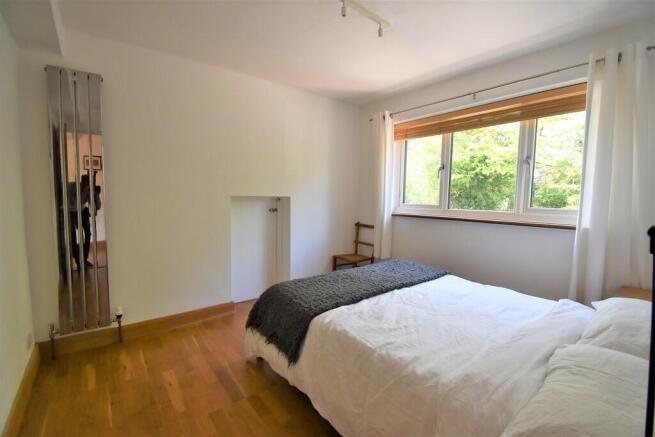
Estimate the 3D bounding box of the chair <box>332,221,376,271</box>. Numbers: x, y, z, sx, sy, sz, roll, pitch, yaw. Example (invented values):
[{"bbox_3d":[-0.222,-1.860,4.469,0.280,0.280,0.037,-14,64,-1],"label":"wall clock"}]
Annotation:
[{"bbox_3d":[0.358,0.498,3.400,0.440,0.850,0.400,-2,6,-39],"label":"chair"}]

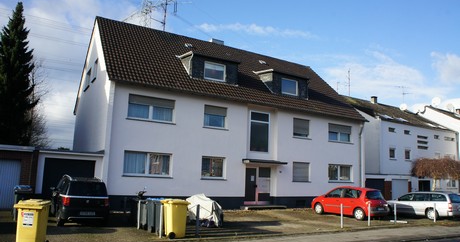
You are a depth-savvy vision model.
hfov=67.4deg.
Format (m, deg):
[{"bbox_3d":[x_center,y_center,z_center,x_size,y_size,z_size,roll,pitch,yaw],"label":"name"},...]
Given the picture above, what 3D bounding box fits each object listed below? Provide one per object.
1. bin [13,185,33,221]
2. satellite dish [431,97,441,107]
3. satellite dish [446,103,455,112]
[{"bbox_3d":[-7.604,3.074,12.790,0.580,1.150,0.700,7,-10,-28],"label":"bin"},{"bbox_3d":[24.526,-2.284,41.000,0.500,1.020,0.950,10,-12,-41],"label":"satellite dish"},{"bbox_3d":[27.814,-1.704,43.500,0.450,0.900,0.870,10,-12,-41],"label":"satellite dish"}]

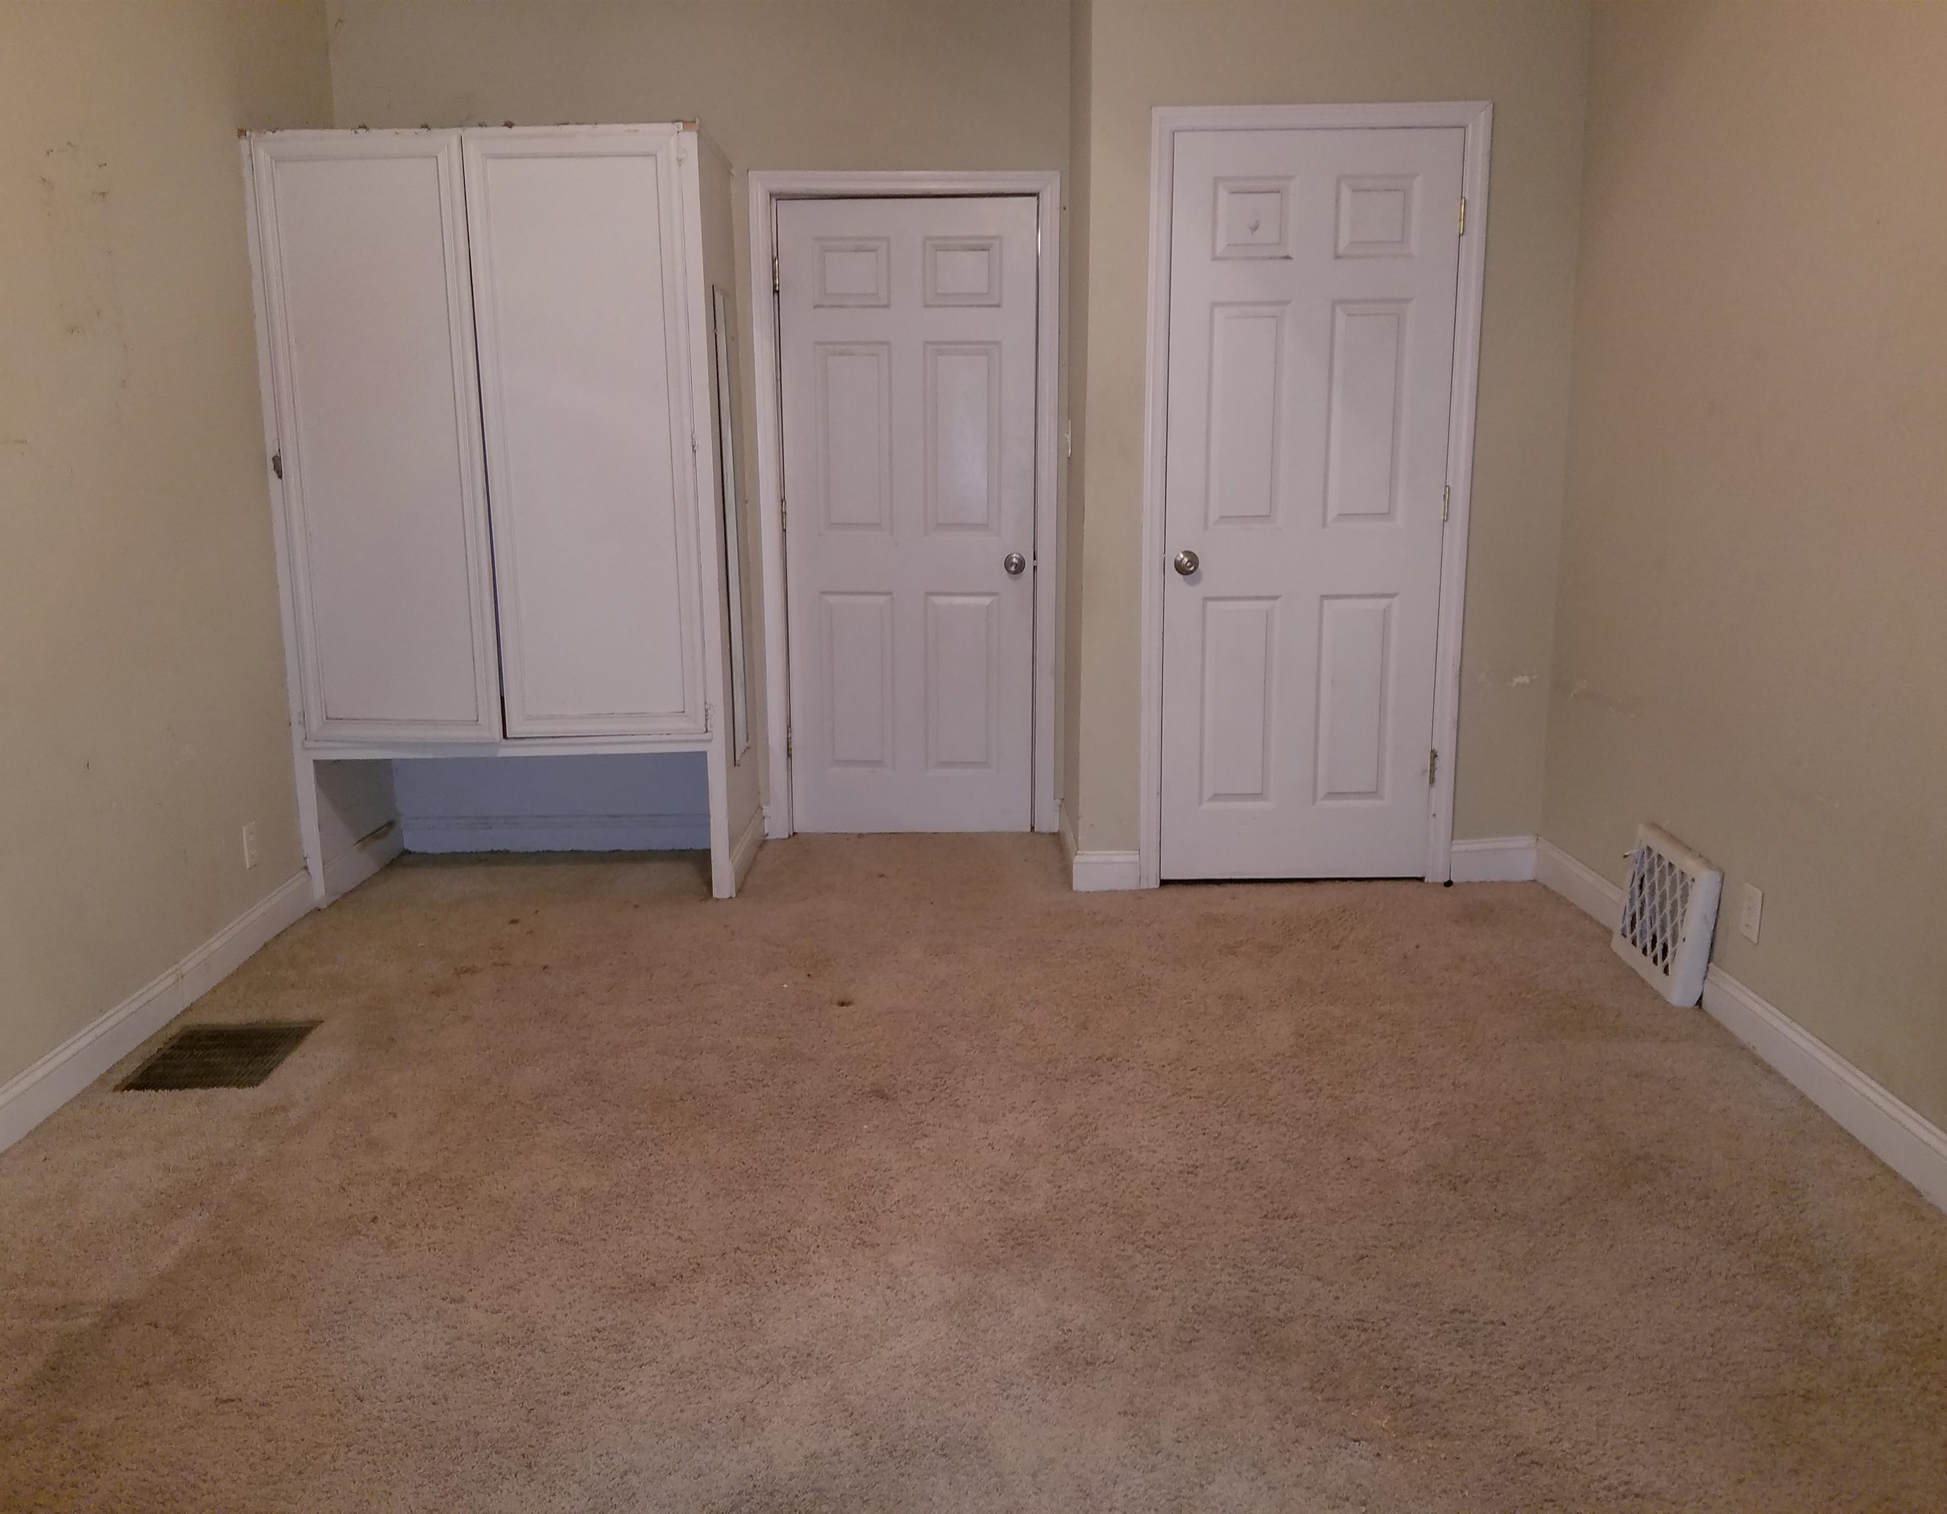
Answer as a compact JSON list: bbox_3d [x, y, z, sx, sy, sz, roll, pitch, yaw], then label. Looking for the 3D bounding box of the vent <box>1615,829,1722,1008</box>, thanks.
[{"bbox_3d":[1.651,0.370,3.625,0.050,0.330,0.385,5,13,1],"label":"vent"}]

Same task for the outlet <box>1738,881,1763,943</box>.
[{"bbox_3d":[1.665,0.336,3.245,0.008,0.115,0.072,-1,13,-1],"label":"outlet"}]

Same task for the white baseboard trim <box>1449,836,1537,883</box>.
[{"bbox_3d":[1.509,0.301,4.387,0.255,0.126,0.020,-1,13,-1],"label":"white baseboard trim"}]

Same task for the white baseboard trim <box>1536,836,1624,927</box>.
[{"bbox_3d":[1.655,0.359,4.128,0.020,0.124,0.525,-1,13,-2],"label":"white baseboard trim"}]

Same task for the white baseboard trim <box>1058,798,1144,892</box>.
[{"bbox_3d":[0.379,0.260,4.638,0.193,0.120,0.600,-1,13,-1],"label":"white baseboard trim"}]

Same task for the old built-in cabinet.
[{"bbox_3d":[-1.285,-0.663,4.389,1.180,2.065,0.650,-1,13,-2],"label":"old built-in cabinet"}]

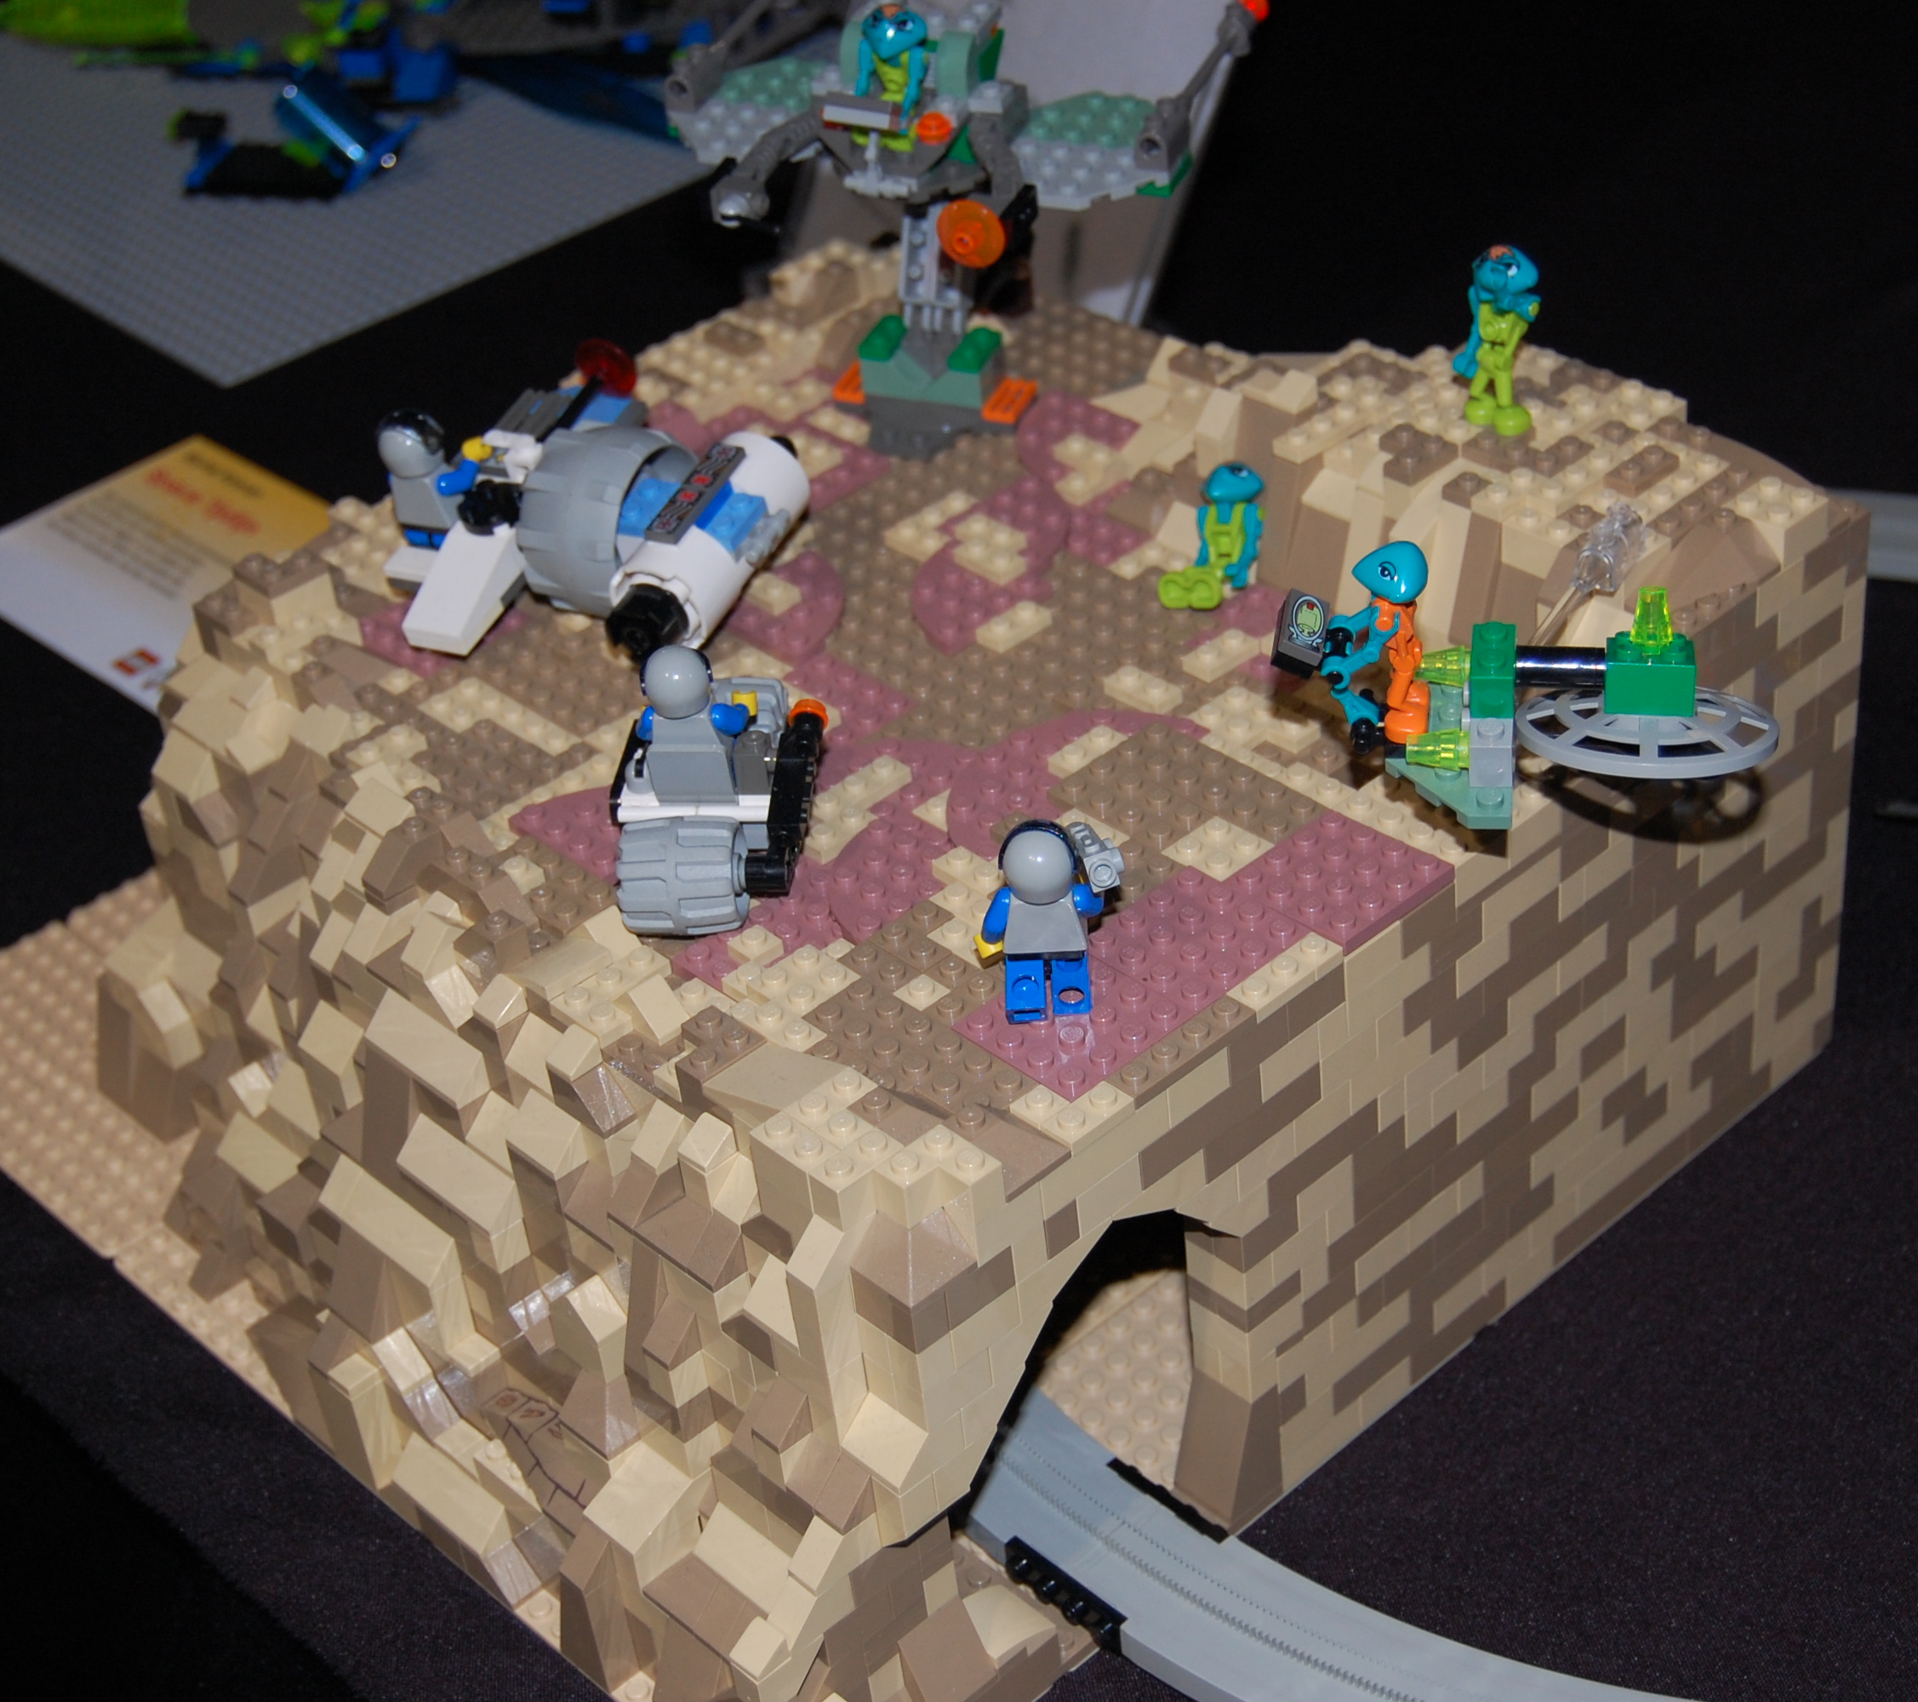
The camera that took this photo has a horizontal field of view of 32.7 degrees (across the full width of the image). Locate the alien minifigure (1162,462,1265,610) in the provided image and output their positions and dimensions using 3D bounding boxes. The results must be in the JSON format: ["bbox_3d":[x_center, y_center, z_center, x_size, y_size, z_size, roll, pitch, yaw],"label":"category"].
[{"bbox_3d":[0.056,-0.070,0.716,0.018,0.029,0.024,5,37,16],"label":"alien minifigure"}]

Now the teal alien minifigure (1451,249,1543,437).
[{"bbox_3d":[0.115,-0.111,0.696,0.019,0.043,0.016,14,40,26],"label":"teal alien minifigure"}]

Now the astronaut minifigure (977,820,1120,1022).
[{"bbox_3d":[0.016,0.010,0.591,0.026,0.043,0.019,-3,36,5],"label":"astronaut minifigure"}]

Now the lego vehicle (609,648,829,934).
[{"bbox_3d":[-0.051,-0.020,0.646,0.040,0.048,0.072,0,36,10],"label":"lego vehicle"}]

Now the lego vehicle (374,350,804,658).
[{"bbox_3d":[-0.087,-0.078,0.738,0.087,0.044,0.077,12,47,25],"label":"lego vehicle"}]

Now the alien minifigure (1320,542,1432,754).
[{"bbox_3d":[0.075,-0.037,0.585,0.019,0.042,0.017,-4,36,4],"label":"alien minifigure"}]

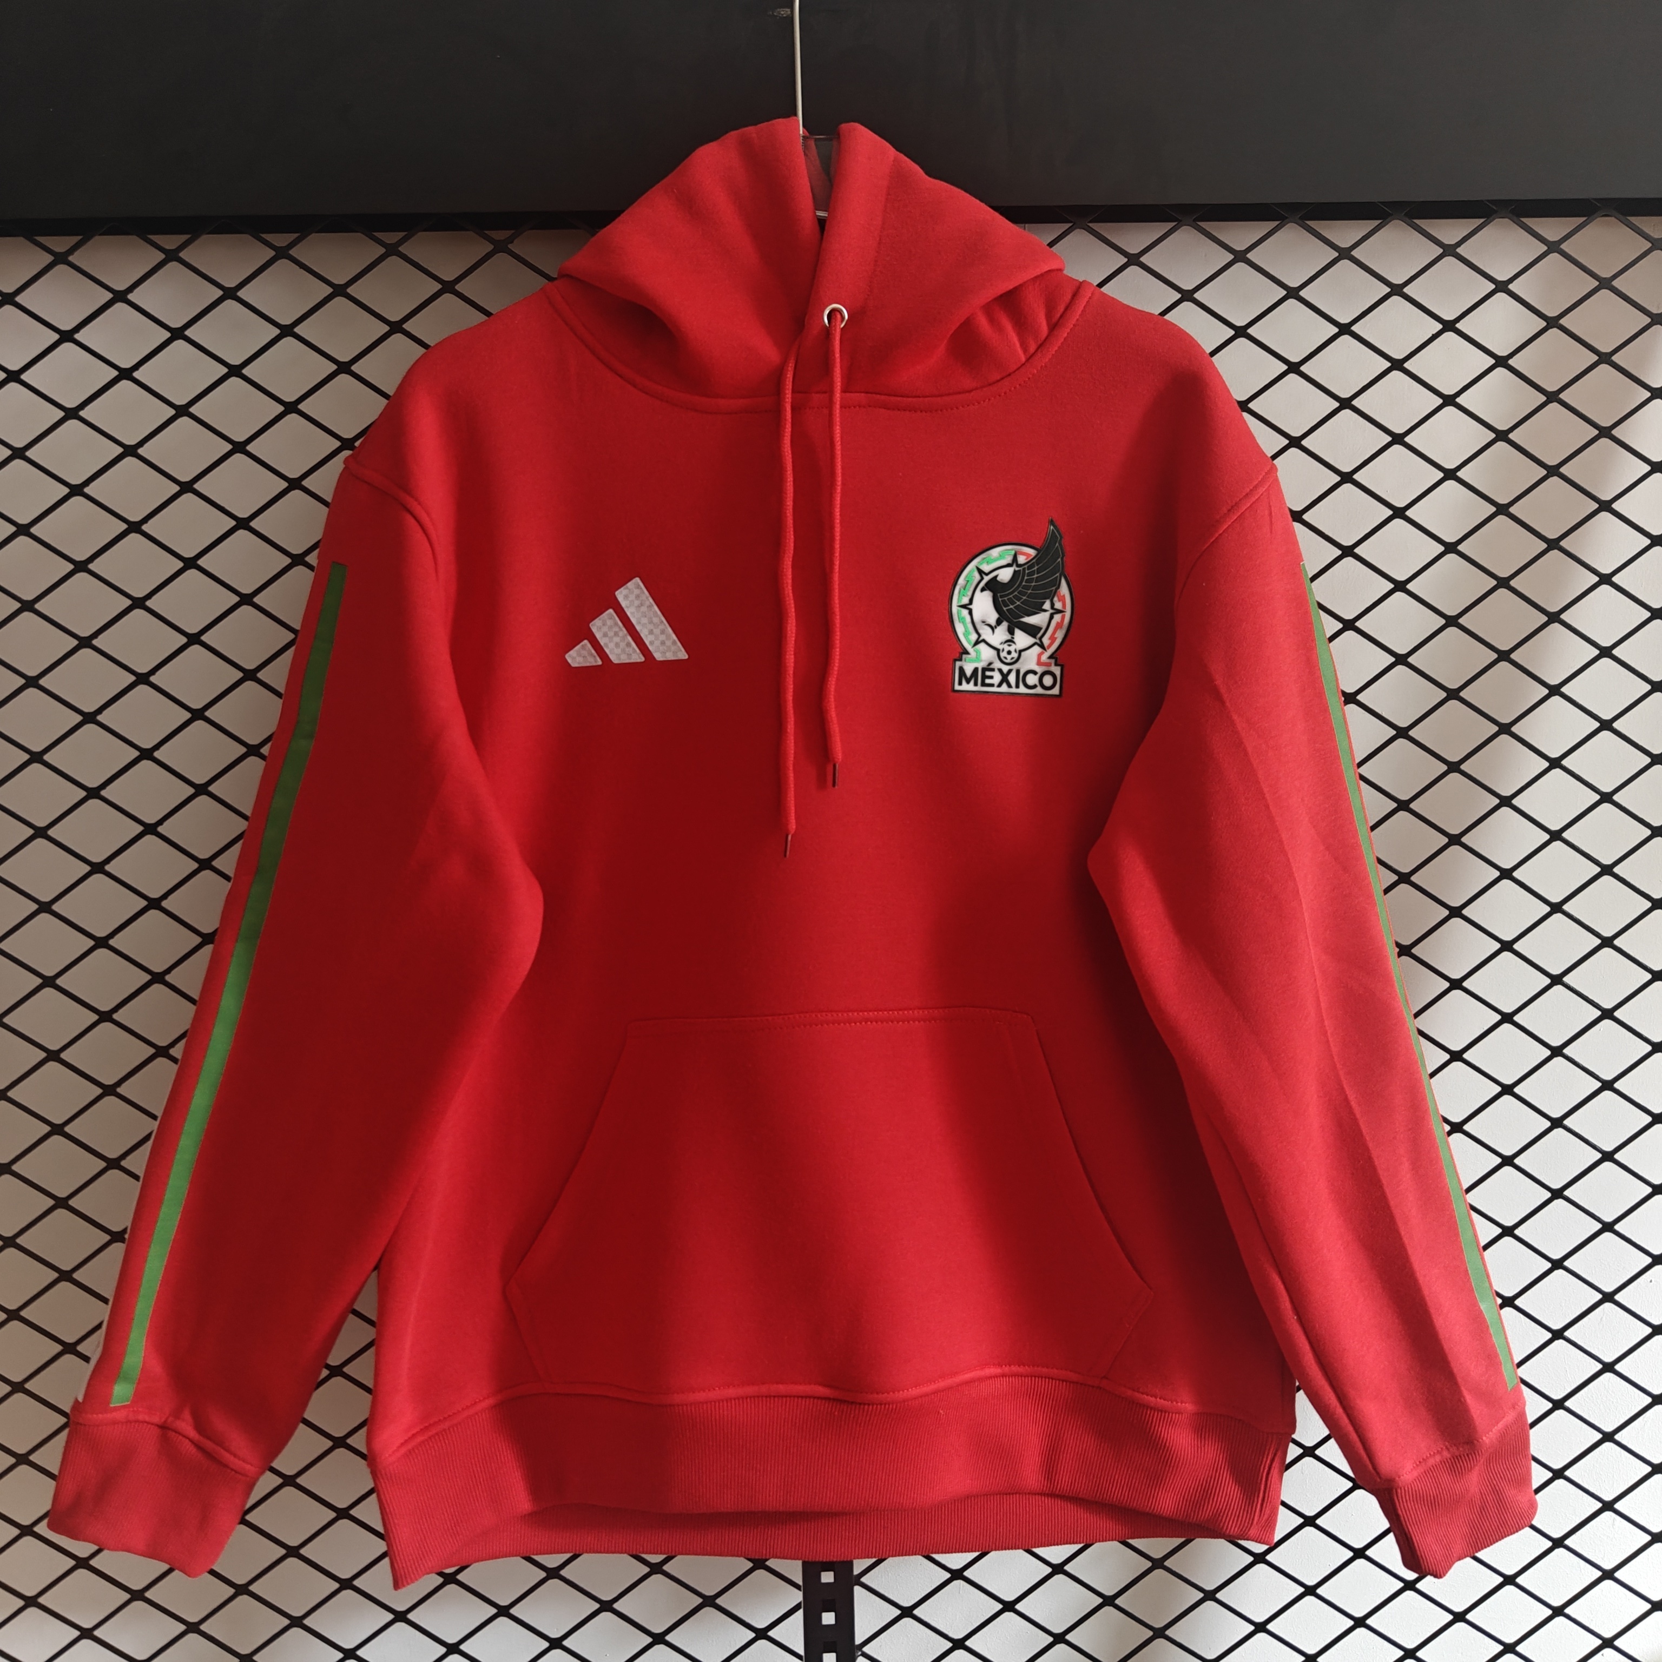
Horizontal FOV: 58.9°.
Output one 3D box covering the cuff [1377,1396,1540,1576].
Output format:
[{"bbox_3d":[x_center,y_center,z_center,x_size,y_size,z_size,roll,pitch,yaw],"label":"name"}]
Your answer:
[{"bbox_3d":[0.346,0.363,0.815,0.090,0.061,0.045,-16,3,-24],"label":"cuff"}]

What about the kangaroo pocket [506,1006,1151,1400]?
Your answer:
[{"bbox_3d":[-0.002,0.197,0.790,0.343,0.205,0.045,-1,3,-2],"label":"kangaroo pocket"}]

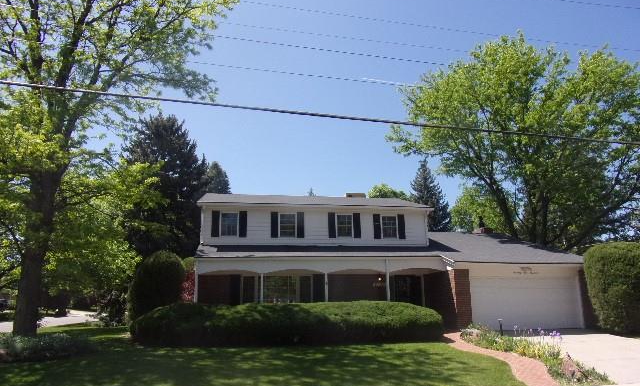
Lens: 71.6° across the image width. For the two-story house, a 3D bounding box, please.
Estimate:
[{"bbox_3d":[2.949,3.216,22.470,17.000,6.360,10.800,1,-11,-9],"label":"two-story house"}]

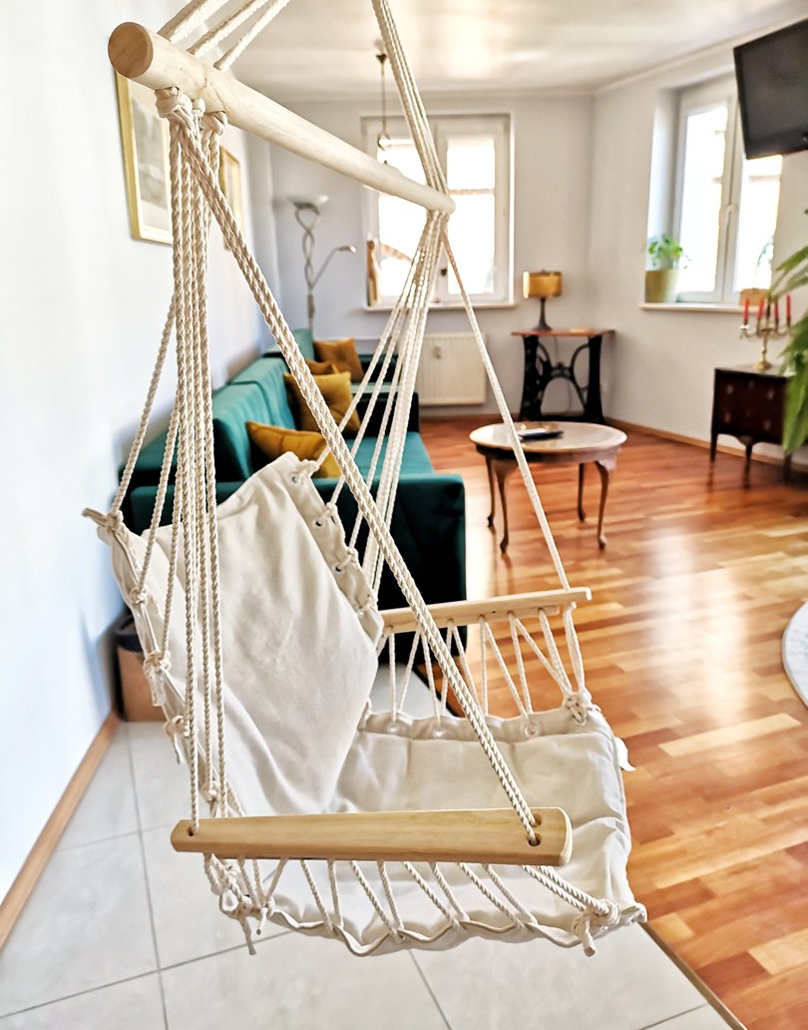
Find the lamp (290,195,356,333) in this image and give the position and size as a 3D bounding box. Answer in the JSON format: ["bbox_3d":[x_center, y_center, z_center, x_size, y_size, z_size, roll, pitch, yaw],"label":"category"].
[{"bbox_3d":[-0.603,-1.585,6.757,0.504,1.835,0.323,-2,16,-3],"label":"lamp"}]

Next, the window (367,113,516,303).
[{"bbox_3d":[0.273,-2.456,6.841,1.226,1.450,0.141,-2,16,-3],"label":"window"}]

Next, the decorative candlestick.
[{"bbox_3d":[2.191,-1.117,5.128,0.312,0.444,0.292,4,17,19],"label":"decorative candlestick"}]

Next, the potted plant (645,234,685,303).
[{"bbox_3d":[1.933,-1.847,6.274,0.302,0.514,0.302,4,17,19],"label":"potted plant"}]

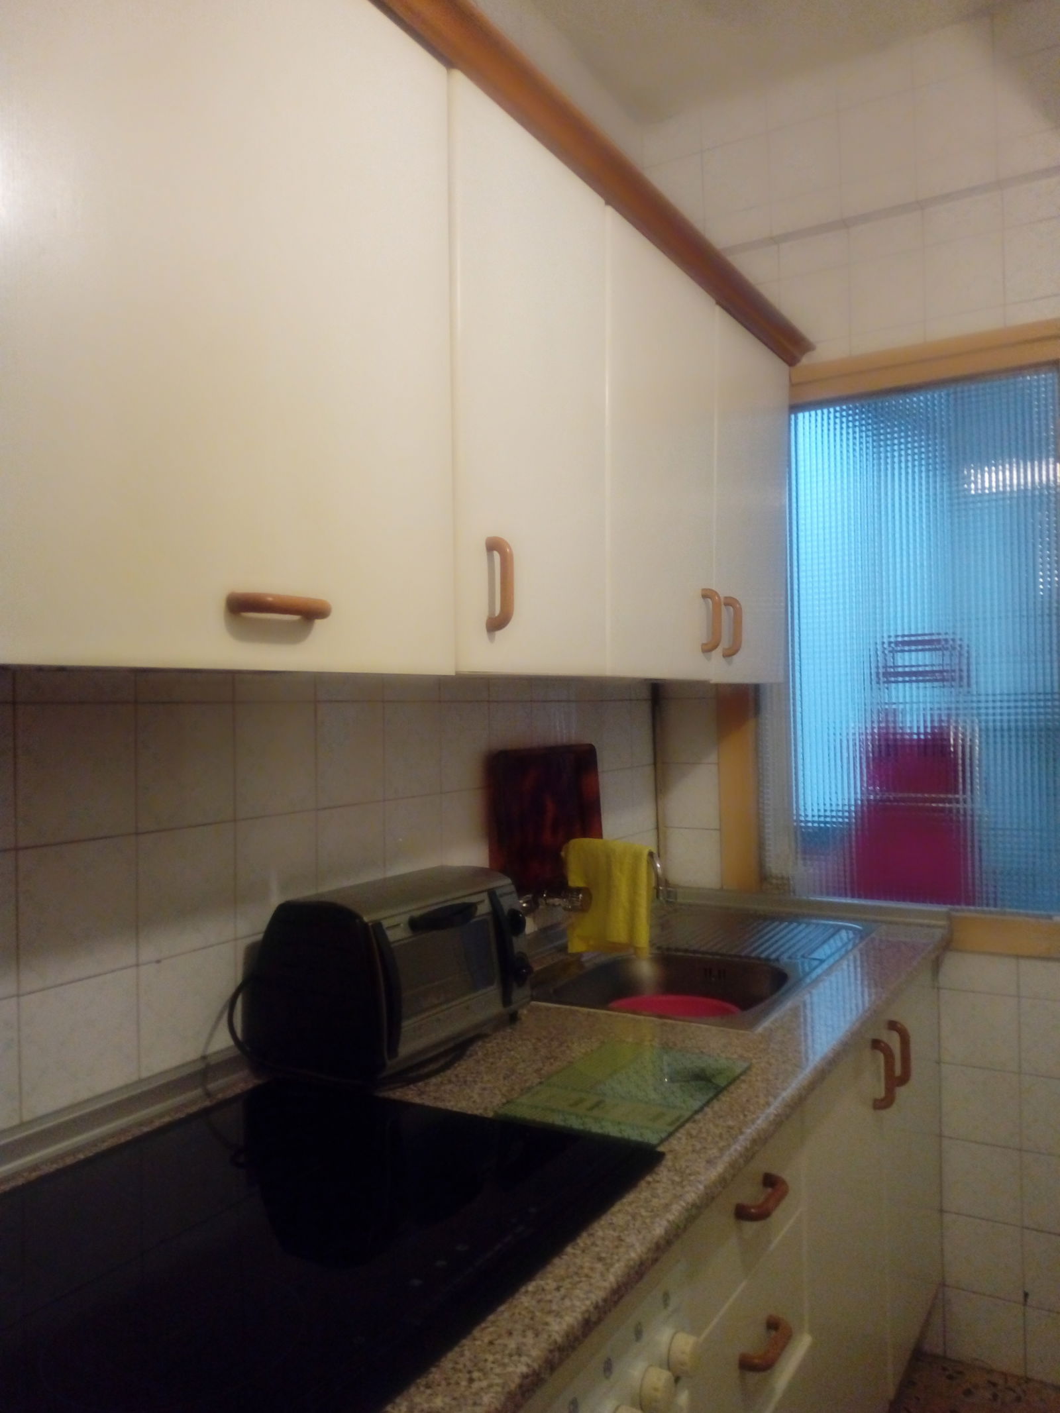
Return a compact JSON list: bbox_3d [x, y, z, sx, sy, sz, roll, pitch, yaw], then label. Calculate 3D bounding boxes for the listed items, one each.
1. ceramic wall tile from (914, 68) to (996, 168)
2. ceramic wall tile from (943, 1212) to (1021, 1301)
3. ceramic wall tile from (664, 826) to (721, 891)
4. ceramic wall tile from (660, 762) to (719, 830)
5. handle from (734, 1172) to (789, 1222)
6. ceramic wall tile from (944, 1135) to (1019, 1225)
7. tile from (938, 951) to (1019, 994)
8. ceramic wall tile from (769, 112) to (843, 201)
[{"bbox_3d":[0.838,-1.159,2.167,0.150,0.150,0.010,-1,0,31],"label":"ceramic wall tile"},{"bbox_3d":[0.912,1.105,2.218,0.151,0.151,0.010,-1,0,30],"label":"ceramic wall tile"},{"bbox_3d":[0.372,0.353,2.509,0.150,0.144,0.010,-1,0,31],"label":"ceramic wall tile"},{"bbox_3d":[0.369,0.205,2.509,0.150,0.150,0.010,-1,0,31],"label":"ceramic wall tile"},{"bbox_3d":[0.265,0.557,1.253,0.032,0.014,0.108,-1,0,30],"label":"handle"},{"bbox_3d":[0.900,0.945,2.196,0.150,0.150,0.010,-1,0,31],"label":"ceramic wall tile"},{"bbox_3d":[0.903,0.537,2.220,0.151,0.079,0.010,-1,0,30],"label":"tile"},{"bbox_3d":[0.580,-1.154,2.322,0.150,0.150,0.010,-1,0,31],"label":"ceramic wall tile"}]

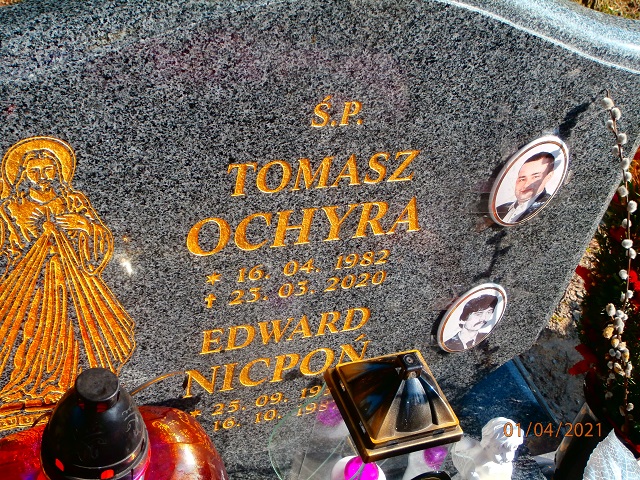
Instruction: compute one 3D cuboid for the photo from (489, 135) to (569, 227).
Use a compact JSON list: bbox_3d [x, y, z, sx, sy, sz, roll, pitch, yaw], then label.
[{"bbox_3d":[0.227,-0.060,0.939,0.089,0.120,0.012,-7,44,-22],"label":"photo"}]

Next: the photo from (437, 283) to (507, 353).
[{"bbox_3d":[0.189,0.099,1.076,0.089,0.120,0.012,-7,44,-22],"label":"photo"}]

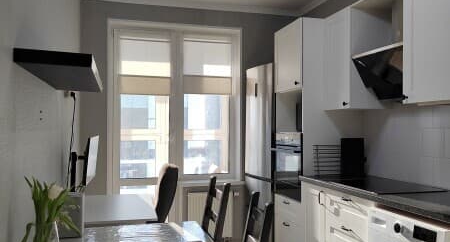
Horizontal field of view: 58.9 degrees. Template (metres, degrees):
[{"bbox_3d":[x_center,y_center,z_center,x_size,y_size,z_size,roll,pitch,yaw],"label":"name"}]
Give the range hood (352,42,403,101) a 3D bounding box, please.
[{"bbox_3d":[1.222,-0.315,2.835,0.350,0.340,0.590,0,-1,-15],"label":"range hood"}]

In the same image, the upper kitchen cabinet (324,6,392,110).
[{"bbox_3d":[1.100,-0.489,3.329,0.380,0.790,0.390,0,-1,-15],"label":"upper kitchen cabinet"}]

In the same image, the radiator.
[{"bbox_3d":[-0.150,1.040,4.375,0.500,0.500,0.100,0,-1,-15],"label":"radiator"}]

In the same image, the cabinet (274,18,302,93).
[{"bbox_3d":[0.866,-0.580,3.775,0.600,0.600,0.600,0,-1,-15],"label":"cabinet"}]

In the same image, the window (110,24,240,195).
[{"bbox_3d":[-0.522,-0.025,4.408,1.460,2.080,0.140,0,-1,-15],"label":"window"}]

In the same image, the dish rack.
[{"bbox_3d":[0.889,0.340,3.344,0.300,0.260,0.170,0,-1,-15],"label":"dish rack"}]

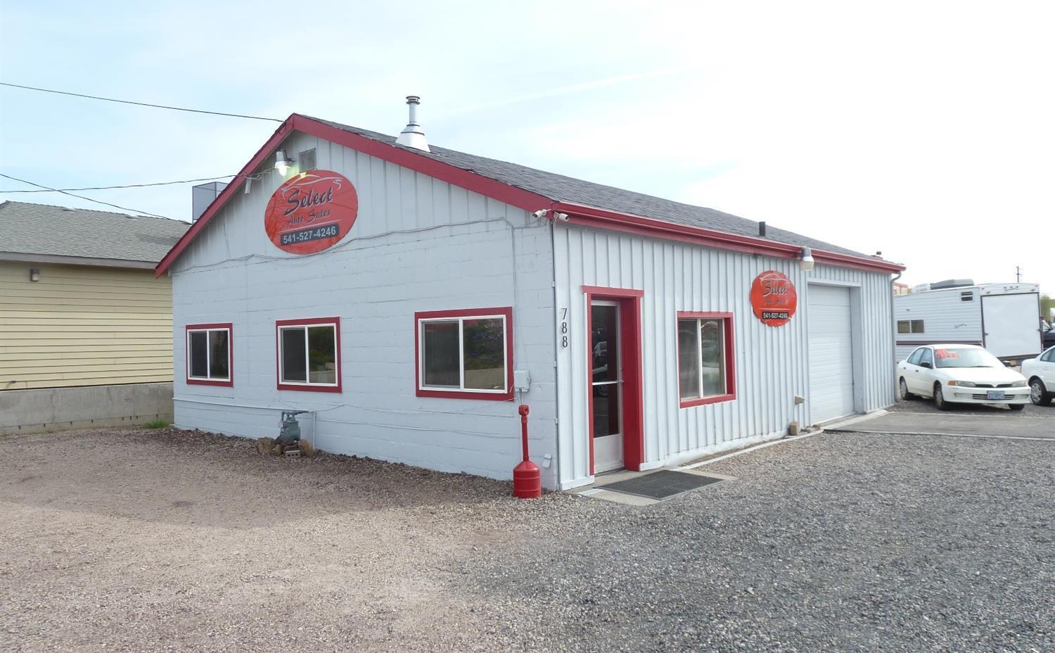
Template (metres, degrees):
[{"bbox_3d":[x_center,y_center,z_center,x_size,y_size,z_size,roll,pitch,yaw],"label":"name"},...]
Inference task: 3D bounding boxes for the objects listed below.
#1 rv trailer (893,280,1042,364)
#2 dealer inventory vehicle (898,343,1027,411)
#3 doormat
[{"bbox_3d":[15.300,0.080,29.000,2.440,3.250,7.200,-1,-1,-16],"label":"rv trailer"},{"bbox_3d":[10.000,1.120,17.720,1.700,1.370,4.400,-1,-1,11],"label":"dealer inventory vehicle"},{"bbox_3d":[1.495,1.753,8.487,0.835,0.020,1.388,0,1,42],"label":"doormat"}]

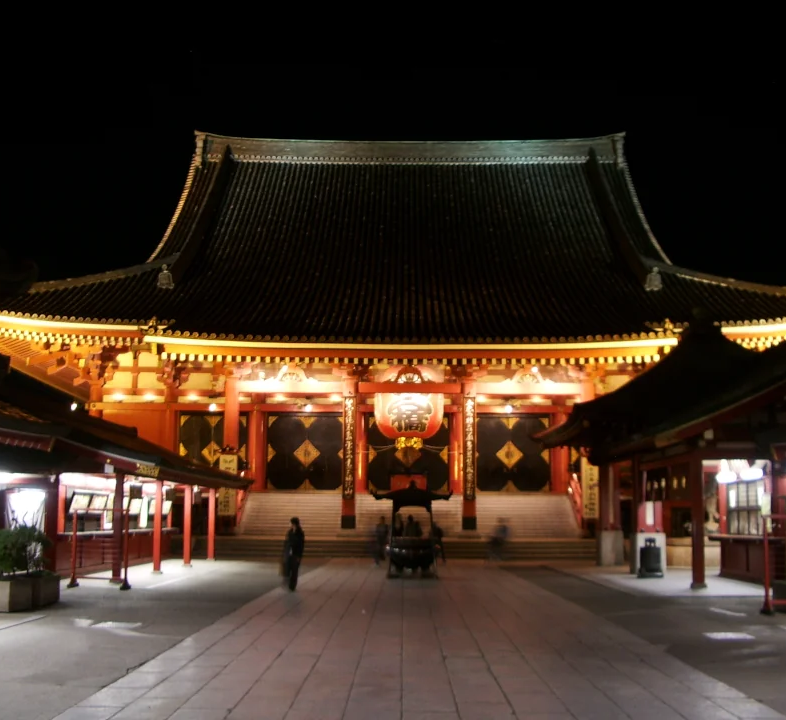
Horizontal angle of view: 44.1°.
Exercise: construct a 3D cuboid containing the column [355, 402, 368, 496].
[{"bbox_3d":[-1.722,4.645,51.740,0.720,5.002,0.720,0,-8,1],"label":"column"}]

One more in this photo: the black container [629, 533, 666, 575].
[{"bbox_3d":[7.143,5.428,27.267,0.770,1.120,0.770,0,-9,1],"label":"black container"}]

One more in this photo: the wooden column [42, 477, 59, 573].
[{"bbox_3d":[-9.024,4.392,25.723,0.220,2.780,0.220,0,-9,1],"label":"wooden column"}]

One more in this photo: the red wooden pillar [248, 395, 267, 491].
[{"bbox_3d":[-7.374,4.480,53.029,0.800,5.350,0.800,0,-9,1],"label":"red wooden pillar"}]

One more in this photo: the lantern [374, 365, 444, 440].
[{"bbox_3d":[0.836,2.241,49.147,3.500,4.250,3.500,0,-9,1],"label":"lantern"}]

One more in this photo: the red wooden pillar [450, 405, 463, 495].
[{"bbox_3d":[3.435,4.640,51.685,0.720,4.998,0.720,0,-8,1],"label":"red wooden pillar"}]

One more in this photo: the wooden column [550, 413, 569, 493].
[{"bbox_3d":[9.063,4.617,52.838,0.800,5.200,0.800,0,-9,1],"label":"wooden column"}]

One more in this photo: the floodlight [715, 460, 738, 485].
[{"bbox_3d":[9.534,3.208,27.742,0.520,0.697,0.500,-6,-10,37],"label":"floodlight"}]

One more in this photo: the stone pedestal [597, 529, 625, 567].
[{"bbox_3d":[8.209,7.073,36.549,0.840,1.262,0.820,0,-8,1],"label":"stone pedestal"}]

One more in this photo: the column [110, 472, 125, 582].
[{"bbox_3d":[-7.157,4.336,25.307,0.200,2.780,0.200,0,-9,1],"label":"column"}]

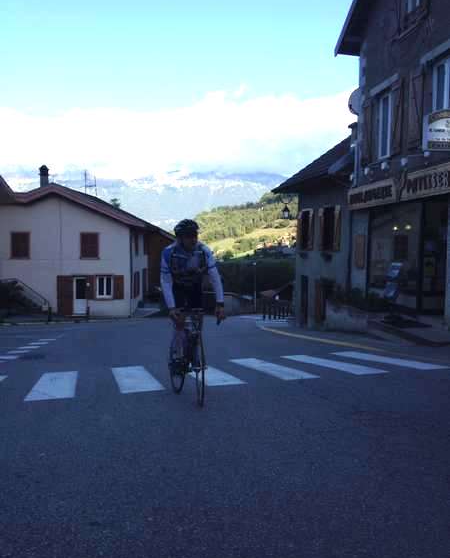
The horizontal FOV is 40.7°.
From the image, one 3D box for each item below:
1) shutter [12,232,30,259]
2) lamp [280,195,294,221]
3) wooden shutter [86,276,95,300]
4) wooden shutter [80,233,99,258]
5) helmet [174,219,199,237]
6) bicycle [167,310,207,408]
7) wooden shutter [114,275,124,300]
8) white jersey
[{"bbox_3d":[-11.180,-1.871,33.200,1.030,1.400,0.060,0,3,-3],"label":"shutter"},{"bbox_3d":[2.163,-2.475,21.000,0.460,0.820,0.420,0,3,-9],"label":"lamp"},{"bbox_3d":[-7.388,0.480,33.500,0.500,1.310,0.060,0,3,-3],"label":"wooden shutter"},{"bbox_3d":[-7.471,-1.850,33.500,1.000,1.360,0.060,0,3,-3],"label":"wooden shutter"},{"bbox_3d":[-0.392,-0.514,6.170,0.220,0.175,0.270,-1,3,-19],"label":"helmet"},{"bbox_3d":[-0.393,0.760,6.287,0.450,0.970,1.660,-1,-3,-18],"label":"bicycle"},{"bbox_3d":[-5.854,0.482,33.600,0.550,1.310,0.060,0,3,-3],"label":"wooden shutter"},{"bbox_3d":[-0.332,-0.046,6.200,0.620,0.680,0.480,-1,3,-15],"label":"white jersey"}]

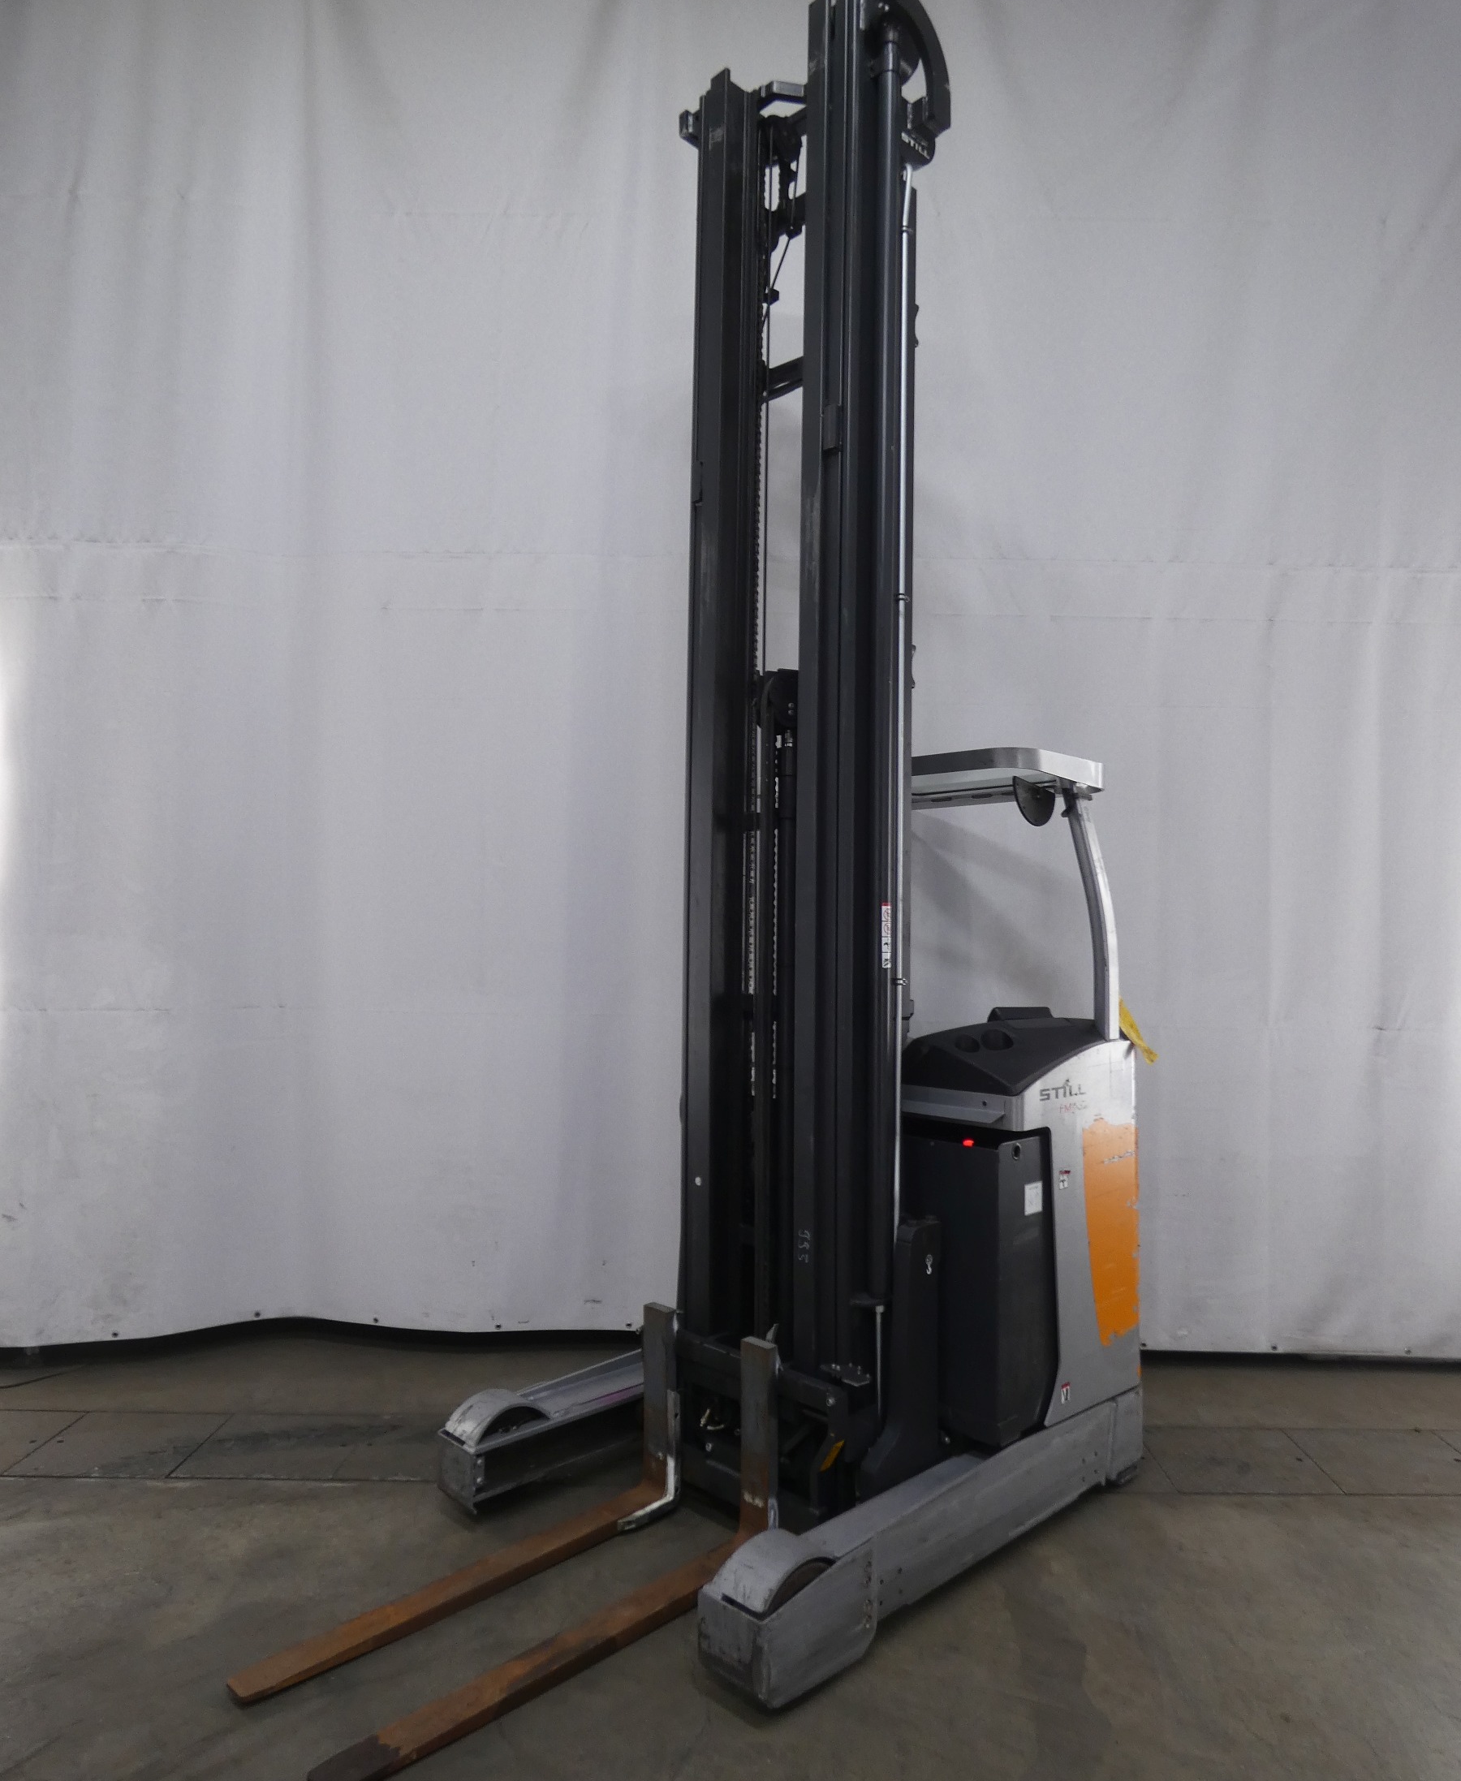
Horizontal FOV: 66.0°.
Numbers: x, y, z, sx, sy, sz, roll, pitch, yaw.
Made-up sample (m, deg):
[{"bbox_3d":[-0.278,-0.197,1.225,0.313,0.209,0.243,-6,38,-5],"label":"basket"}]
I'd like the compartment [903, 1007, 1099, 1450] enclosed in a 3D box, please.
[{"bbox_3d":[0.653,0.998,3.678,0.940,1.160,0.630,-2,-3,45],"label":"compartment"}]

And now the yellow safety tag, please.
[{"bbox_3d":[1.331,0.463,3.680,0.130,0.220,0.060,1,-3,-14],"label":"yellow safety tag"}]

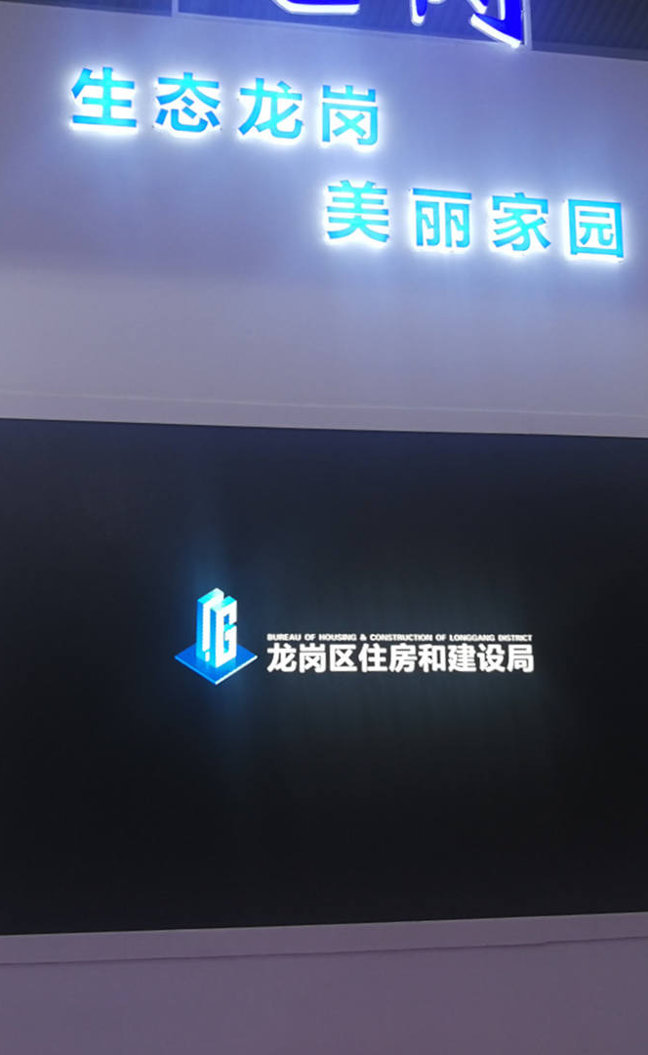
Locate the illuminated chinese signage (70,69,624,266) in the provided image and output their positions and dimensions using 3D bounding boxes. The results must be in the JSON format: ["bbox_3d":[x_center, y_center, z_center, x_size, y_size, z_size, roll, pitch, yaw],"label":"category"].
[{"bbox_3d":[0.129,-1.400,4.188,2.154,0.639,0.060,1,-8,-9],"label":"illuminated chinese signage"}]

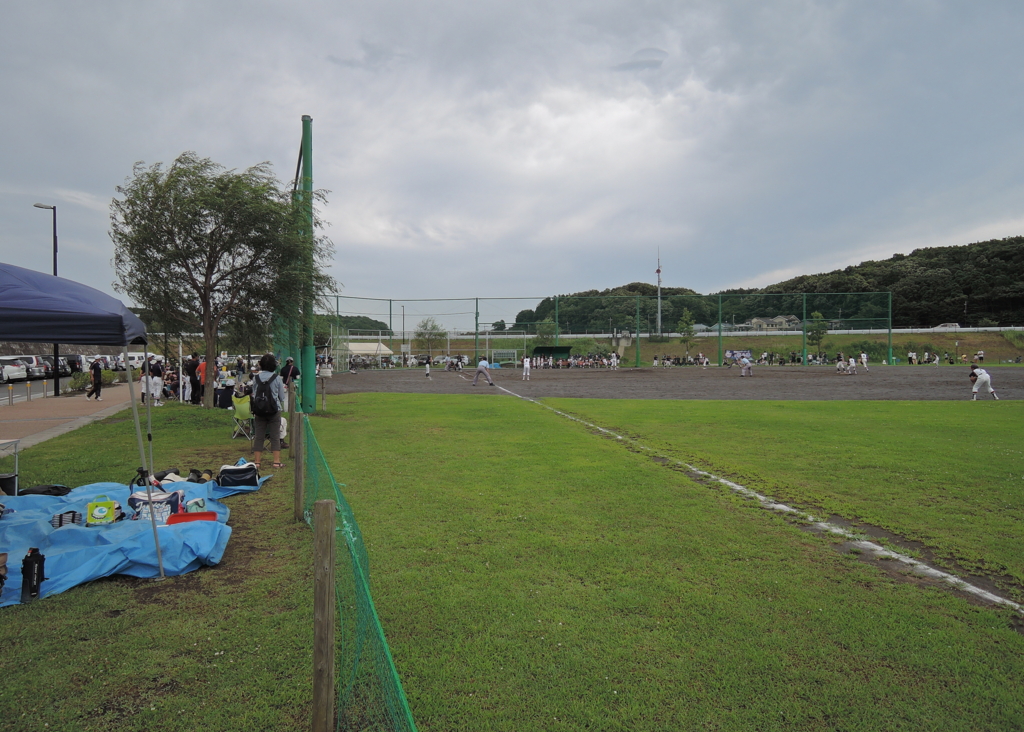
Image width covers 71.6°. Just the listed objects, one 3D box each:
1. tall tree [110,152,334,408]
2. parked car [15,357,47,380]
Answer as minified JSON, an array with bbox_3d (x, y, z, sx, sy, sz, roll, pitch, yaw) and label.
[{"bbox_3d":[-8.889,-2.625,21.800,6.700,7.700,6.400,0,1,0],"label":"tall tree"},{"bbox_3d":[-36.000,0.160,50.500,4.500,1.740,1.720,0,1,-16],"label":"parked car"}]

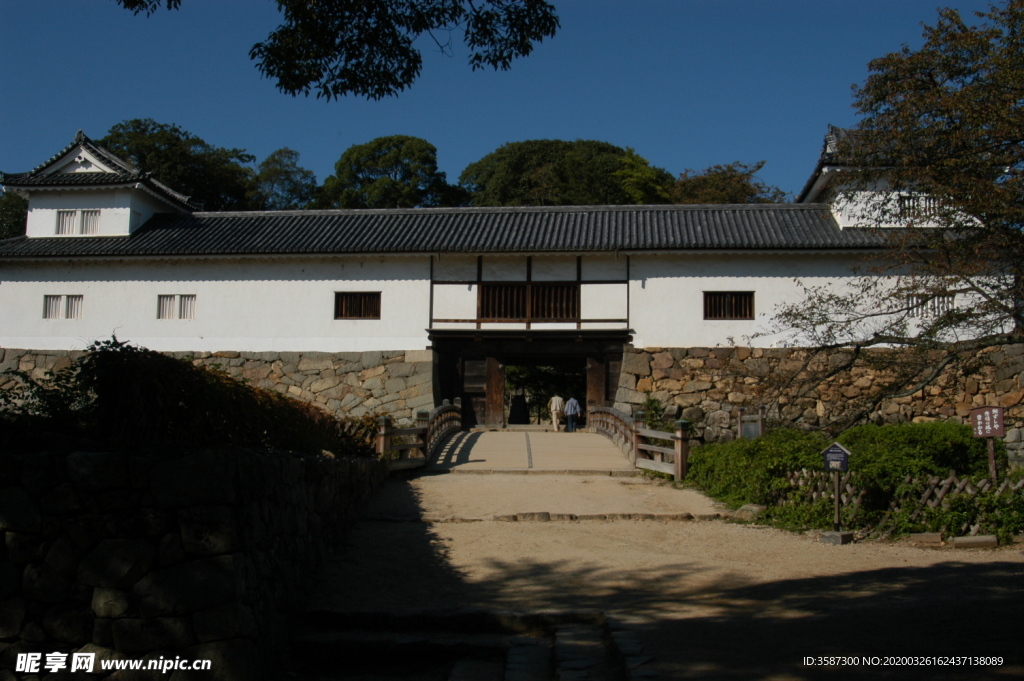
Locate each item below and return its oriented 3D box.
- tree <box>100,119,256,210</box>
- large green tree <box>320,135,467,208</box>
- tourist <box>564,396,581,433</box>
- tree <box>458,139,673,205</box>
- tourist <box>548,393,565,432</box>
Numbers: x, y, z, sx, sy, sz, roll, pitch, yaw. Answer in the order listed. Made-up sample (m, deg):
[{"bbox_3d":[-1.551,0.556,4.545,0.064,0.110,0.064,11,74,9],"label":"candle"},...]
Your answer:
[{"bbox_3d":[-26.285,-8.882,79.322,13.000,16.500,12.000,1,-6,0],"label":"tree"},{"bbox_3d":[-9.661,-8.013,81.273,11.500,16.500,11.000,1,-6,0],"label":"large green tree"},{"bbox_3d":[2.538,3.104,42.916,0.600,1.550,0.420,1,-6,3],"label":"tourist"},{"bbox_3d":[4.306,-7.690,81.265,16.500,16.500,14.000,1,-6,0],"label":"tree"},{"bbox_3d":[1.867,3.062,42.919,0.620,1.620,0.420,1,-6,3],"label":"tourist"}]

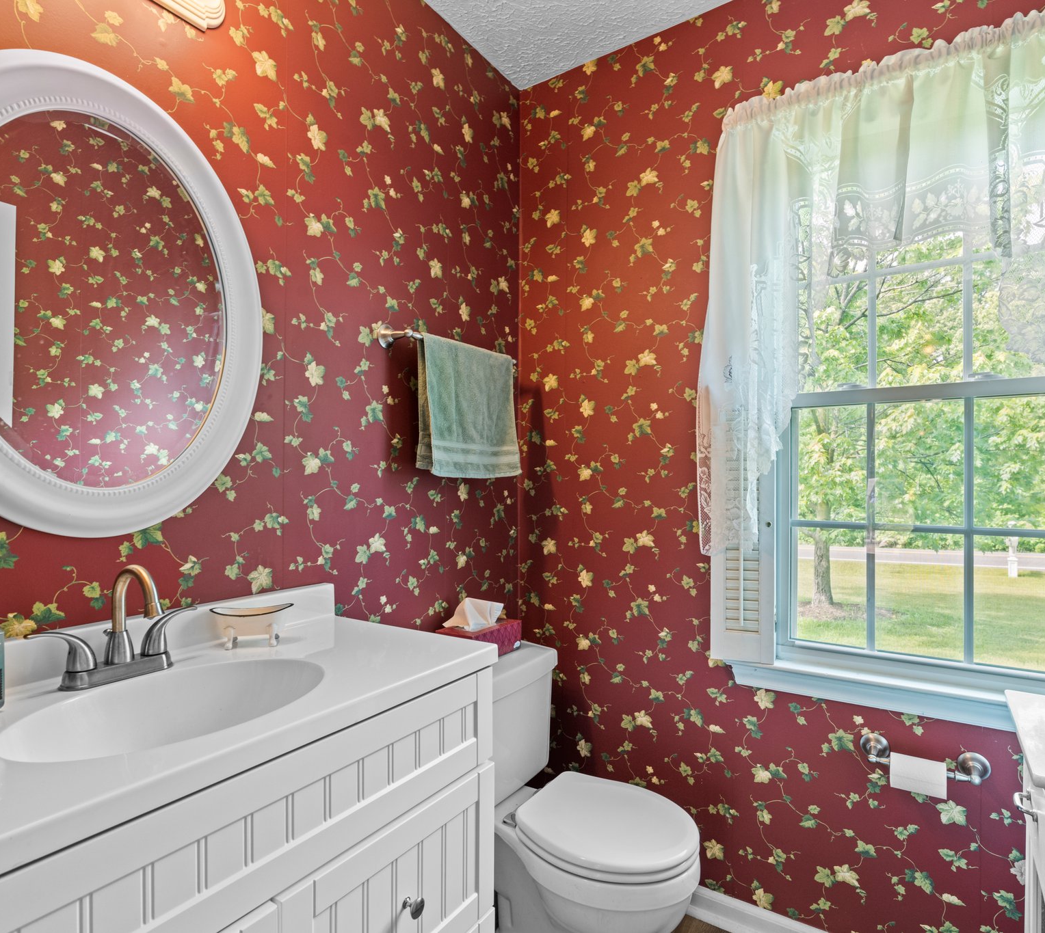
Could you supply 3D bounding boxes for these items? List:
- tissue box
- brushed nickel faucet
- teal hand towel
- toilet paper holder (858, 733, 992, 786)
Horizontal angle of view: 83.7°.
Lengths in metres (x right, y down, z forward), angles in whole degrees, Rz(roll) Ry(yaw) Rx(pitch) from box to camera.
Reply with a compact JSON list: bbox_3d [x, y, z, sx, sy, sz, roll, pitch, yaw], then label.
[{"bbox_3d":[-0.114,0.473,1.591,0.123,0.077,0.217,-1,-2,34],"label":"tissue box"},{"bbox_3d":[-0.575,0.231,0.864,0.158,0.168,0.223,-1,-2,34],"label":"brushed nickel faucet"},{"bbox_3d":[-0.129,-0.151,1.594,0.065,0.360,0.395,-1,-2,34],"label":"teal hand towel"},{"bbox_3d":[0.876,0.648,1.274,0.241,0.060,0.078,-1,-2,34],"label":"toilet paper holder"}]

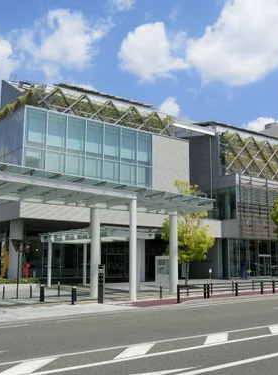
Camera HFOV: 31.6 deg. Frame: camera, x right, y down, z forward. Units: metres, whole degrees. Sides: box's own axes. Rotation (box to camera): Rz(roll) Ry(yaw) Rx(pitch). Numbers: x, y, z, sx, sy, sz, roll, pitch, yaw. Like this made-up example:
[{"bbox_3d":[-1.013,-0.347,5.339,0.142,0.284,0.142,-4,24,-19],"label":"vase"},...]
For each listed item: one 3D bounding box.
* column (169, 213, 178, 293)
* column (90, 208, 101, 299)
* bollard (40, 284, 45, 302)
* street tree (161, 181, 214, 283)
[{"bbox_3d":[1.849,3.516,26.278,0.420,4.150,0.420,0,-9,0],"label":"column"},{"bbox_3d":[-1.993,2.974,22.746,0.440,4.150,0.440,0,-9,0],"label":"column"},{"bbox_3d":[-3.957,4.329,20.171,0.170,0.690,0.170,0,-9,0],"label":"bollard"},{"bbox_3d":[3.498,3.230,35.259,3.900,7.420,3.900,0,-9,0],"label":"street tree"}]

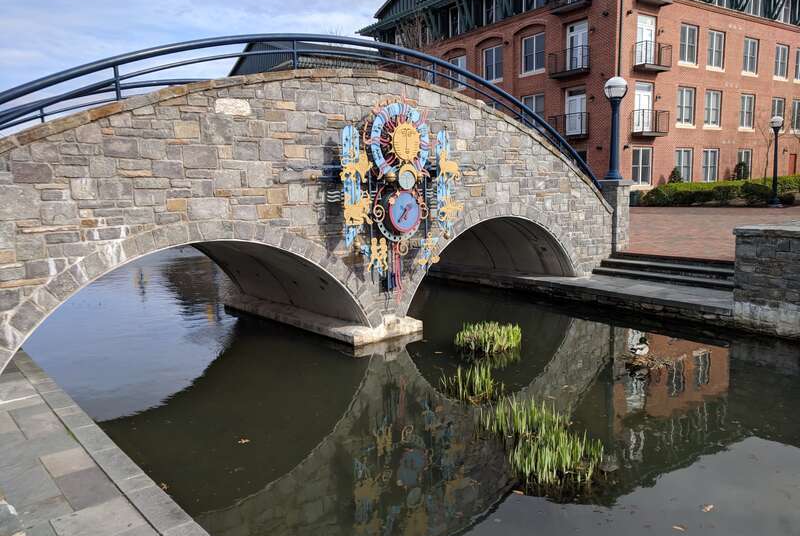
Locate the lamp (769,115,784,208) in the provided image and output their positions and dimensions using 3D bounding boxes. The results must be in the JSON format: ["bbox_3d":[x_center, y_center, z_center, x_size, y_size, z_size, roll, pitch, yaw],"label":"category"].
[{"bbox_3d":[14.109,-3.988,22.500,0.500,3.380,0.500,-6,9,-33],"label":"lamp"}]

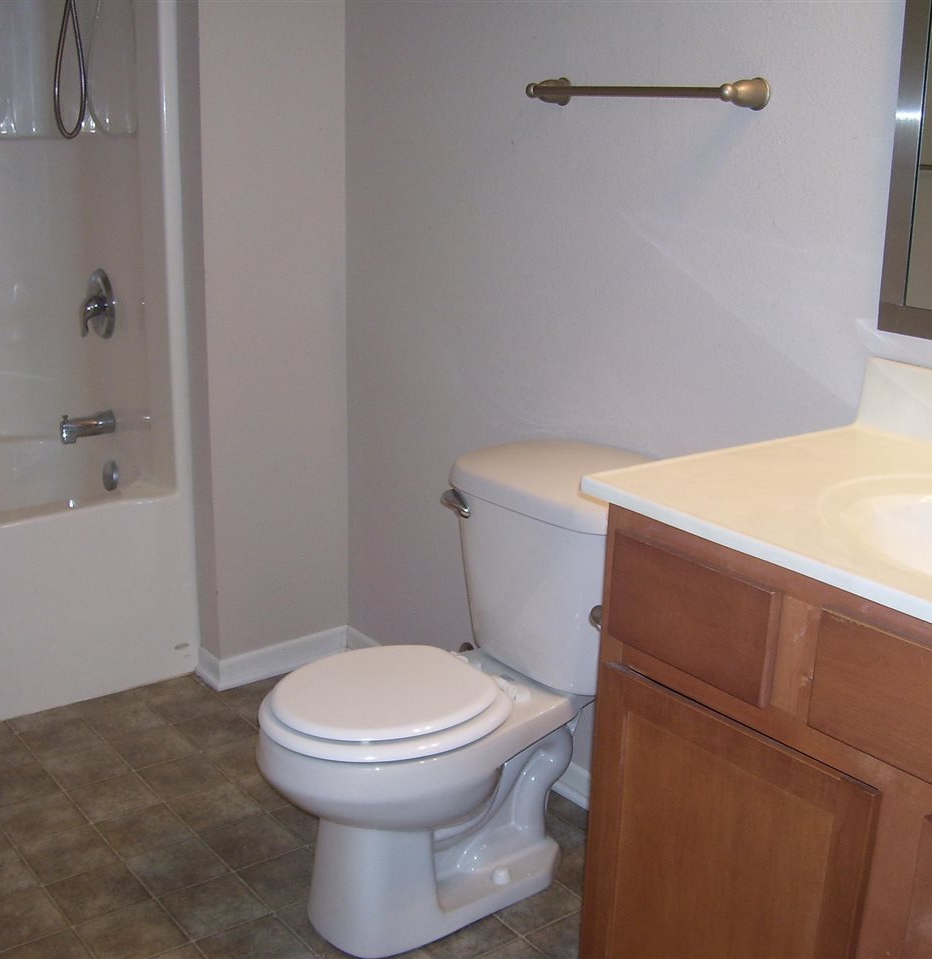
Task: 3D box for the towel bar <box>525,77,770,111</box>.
[{"bbox_3d":[0.278,-0.641,2.080,0.082,0.050,0.507,-10,20,-36],"label":"towel bar"}]

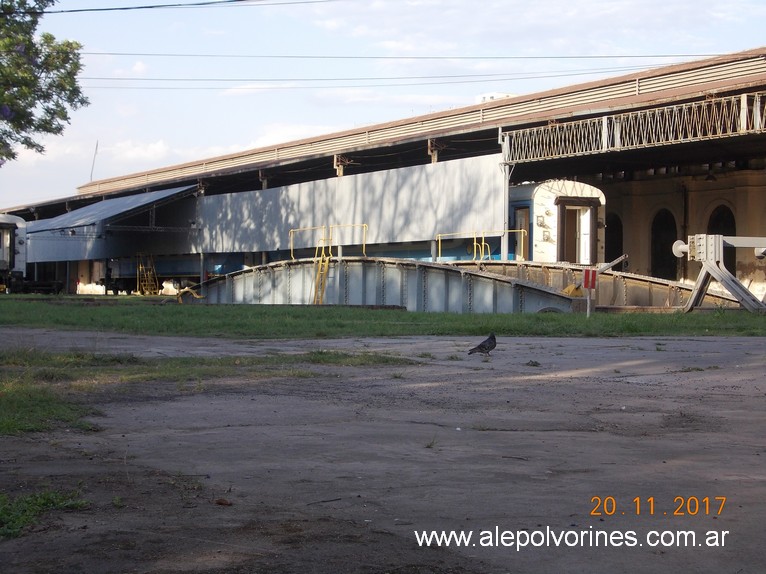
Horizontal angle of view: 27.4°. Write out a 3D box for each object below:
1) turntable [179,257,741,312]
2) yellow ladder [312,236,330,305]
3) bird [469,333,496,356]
[{"bbox_3d":[0.152,0.257,41.036,4.400,1.950,23.000,1,-1,-27],"label":"turntable"},{"bbox_3d":[-1.595,-0.188,40.077,0.450,2.100,0.500,1,-1,-27],"label":"yellow ladder"},{"bbox_3d":[1.052,0.608,16.600,0.290,0.250,0.125,0,-1,0],"label":"bird"}]

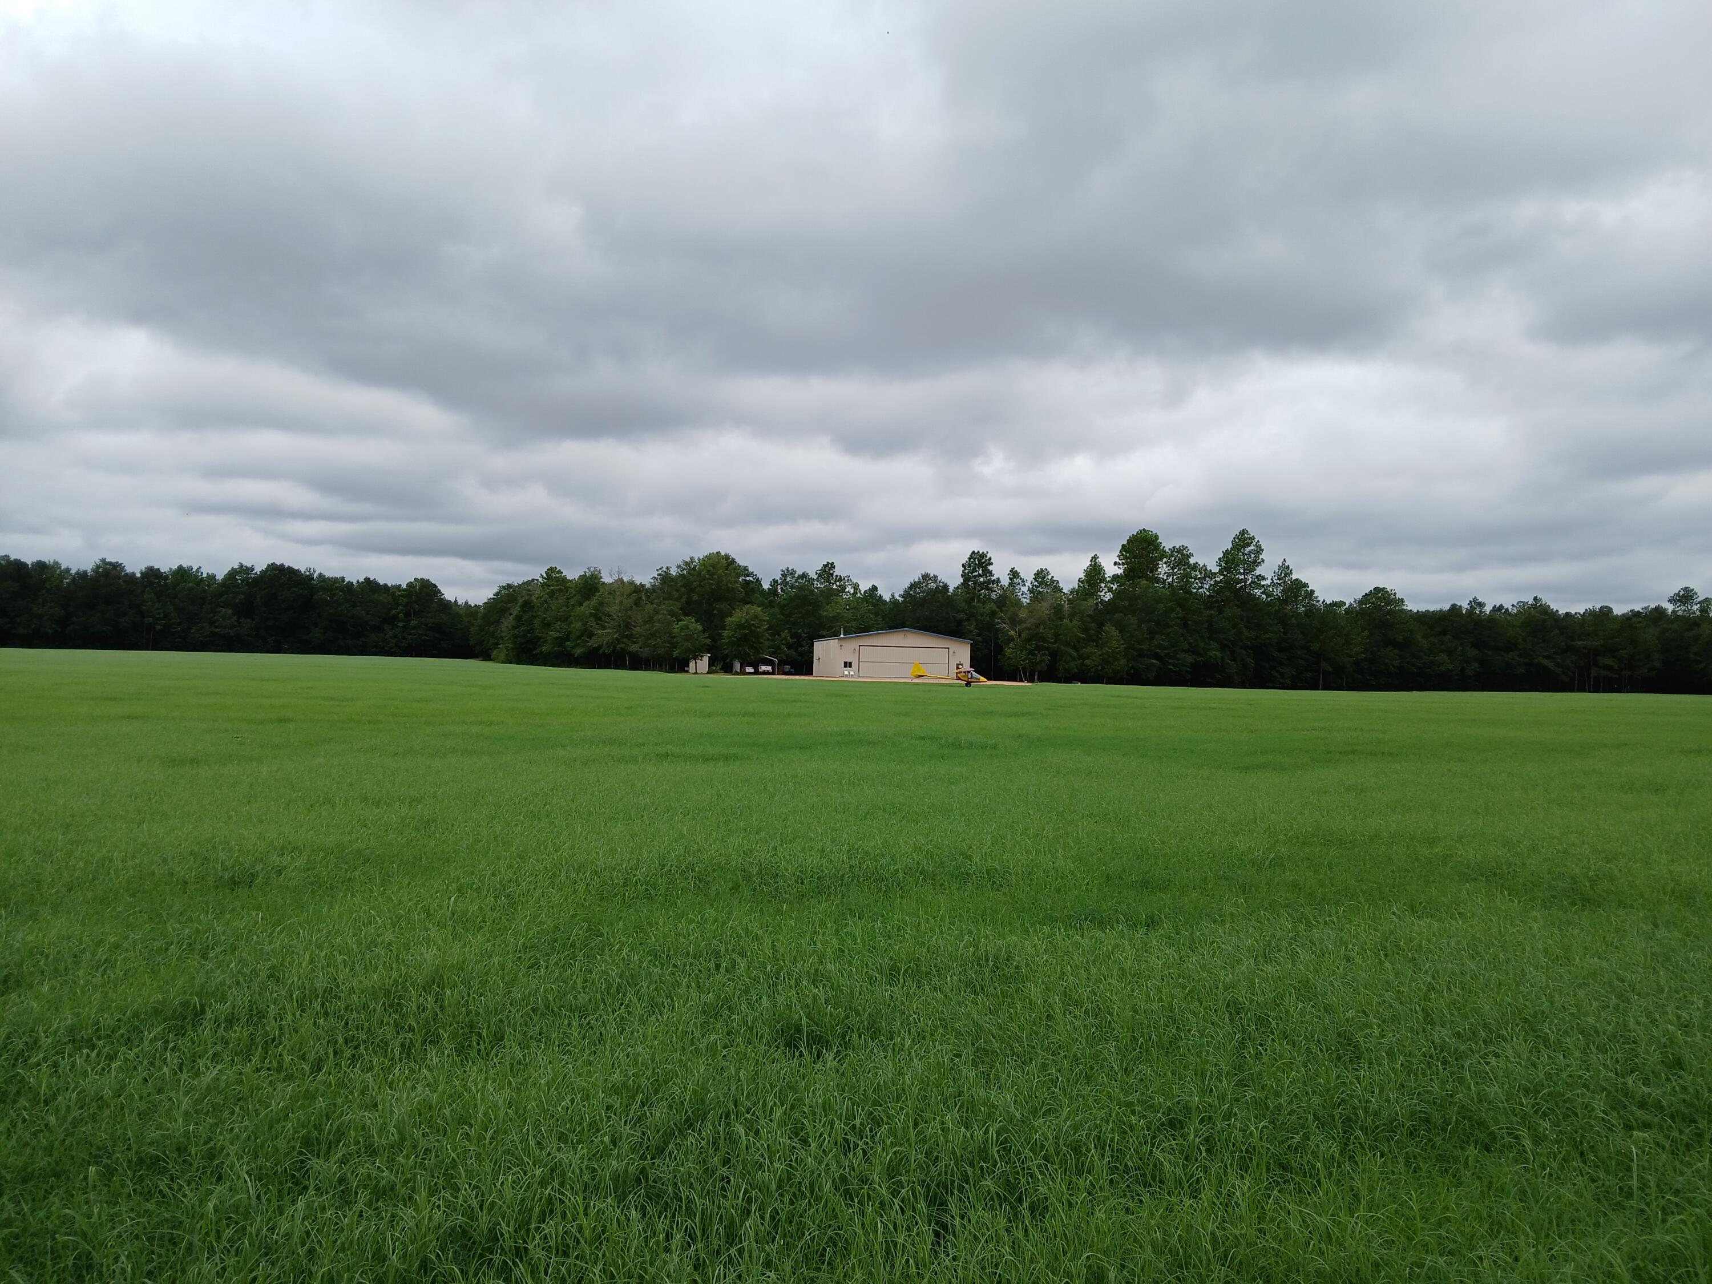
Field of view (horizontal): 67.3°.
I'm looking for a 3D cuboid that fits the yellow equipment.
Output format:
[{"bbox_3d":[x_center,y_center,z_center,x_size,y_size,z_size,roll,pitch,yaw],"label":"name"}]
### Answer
[{"bbox_3d":[8.239,2.880,113.000,6.750,2.300,9.000,1,-1,4],"label":"yellow equipment"}]

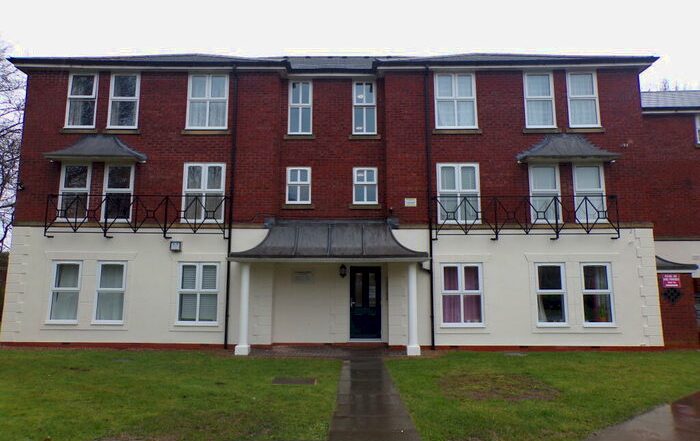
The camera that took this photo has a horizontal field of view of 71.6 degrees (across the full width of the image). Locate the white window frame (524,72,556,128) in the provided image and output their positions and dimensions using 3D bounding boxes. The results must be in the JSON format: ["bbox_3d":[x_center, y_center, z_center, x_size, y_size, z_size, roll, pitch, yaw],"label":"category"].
[{"bbox_3d":[5.187,-3.265,13.252,0.823,1.588,0.100,0,-9,1],"label":"white window frame"}]

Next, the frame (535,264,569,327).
[{"bbox_3d":[5.057,1.872,12.228,0.796,1.586,0.120,0,-8,1],"label":"frame"}]

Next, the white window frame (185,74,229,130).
[{"bbox_3d":[-3.884,-3.245,13.263,1.145,1.591,0.100,0,-9,0],"label":"white window frame"}]

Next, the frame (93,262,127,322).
[{"bbox_3d":[-6.182,1.867,12.567,0.797,1.636,0.100,0,-9,1],"label":"frame"}]

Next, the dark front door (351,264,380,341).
[{"bbox_3d":[0.429,2.193,12.964,0.814,1.912,0.060,0,-9,1],"label":"dark front door"}]

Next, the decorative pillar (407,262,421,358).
[{"bbox_3d":[1.502,2.081,11.568,0.310,2.160,0.310,0,-9,0],"label":"decorative pillar"}]

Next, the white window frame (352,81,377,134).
[{"bbox_3d":[0.419,-3.191,13.717,0.680,1.634,0.100,0,-9,1],"label":"white window frame"}]

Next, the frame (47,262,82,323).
[{"bbox_3d":[-7.227,1.834,12.382,0.793,1.605,0.120,0,-8,1],"label":"frame"}]

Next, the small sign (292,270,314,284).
[{"bbox_3d":[-1.207,1.487,12.786,0.571,0.384,0.030,0,-8,1],"label":"small sign"}]

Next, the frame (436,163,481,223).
[{"bbox_3d":[2.843,-0.696,12.636,1.086,1.611,0.120,0,-8,1],"label":"frame"}]

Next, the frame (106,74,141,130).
[{"bbox_3d":[-6.161,-3.253,13.264,0.843,1.572,0.100,0,-9,0],"label":"frame"}]

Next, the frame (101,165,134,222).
[{"bbox_3d":[-6.170,-0.735,12.965,0.812,1.600,0.100,0,-9,1],"label":"frame"}]

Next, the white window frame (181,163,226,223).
[{"bbox_3d":[-3.871,-0.737,12.874,1.132,1.635,0.100,0,-9,0],"label":"white window frame"}]

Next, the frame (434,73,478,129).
[{"bbox_3d":[2.884,-3.267,13.268,1.145,1.604,0.100,0,-9,0],"label":"frame"}]

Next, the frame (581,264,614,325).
[{"bbox_3d":[6.351,1.900,12.467,0.843,1.629,0.100,0,-9,0],"label":"frame"}]

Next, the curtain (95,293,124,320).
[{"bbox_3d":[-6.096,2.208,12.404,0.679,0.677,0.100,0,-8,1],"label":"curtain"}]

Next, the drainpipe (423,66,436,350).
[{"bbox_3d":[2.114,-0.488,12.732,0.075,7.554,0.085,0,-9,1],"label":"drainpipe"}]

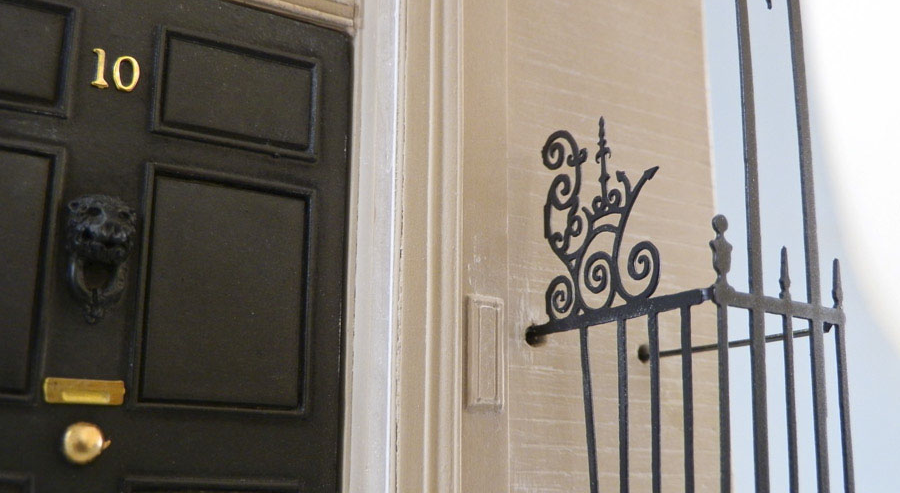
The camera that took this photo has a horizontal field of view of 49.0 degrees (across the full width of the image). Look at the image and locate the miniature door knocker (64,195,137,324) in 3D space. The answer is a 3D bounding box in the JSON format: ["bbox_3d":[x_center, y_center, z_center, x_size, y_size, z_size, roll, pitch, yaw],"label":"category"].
[{"bbox_3d":[-0.058,0.002,0.163,0.011,0.021,0.008,8,-15,-30],"label":"miniature door knocker"}]

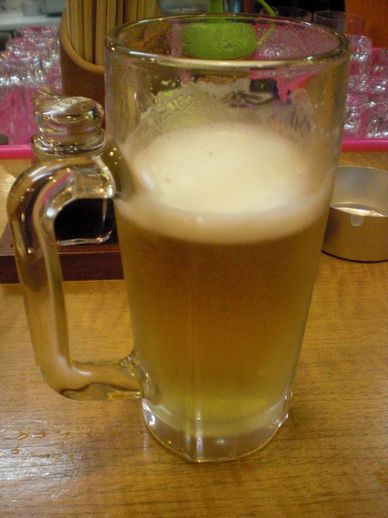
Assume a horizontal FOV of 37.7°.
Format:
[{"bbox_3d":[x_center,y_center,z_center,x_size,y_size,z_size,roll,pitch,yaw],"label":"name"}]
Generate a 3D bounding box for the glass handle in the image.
[{"bbox_3d":[-0.048,0.016,0.243,0.049,0.120,0.023,-4,33,-6],"label":"glass handle"}]

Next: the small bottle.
[{"bbox_3d":[-0.078,-0.059,0.369,0.046,0.086,0.055,-24,40,-33],"label":"small bottle"}]

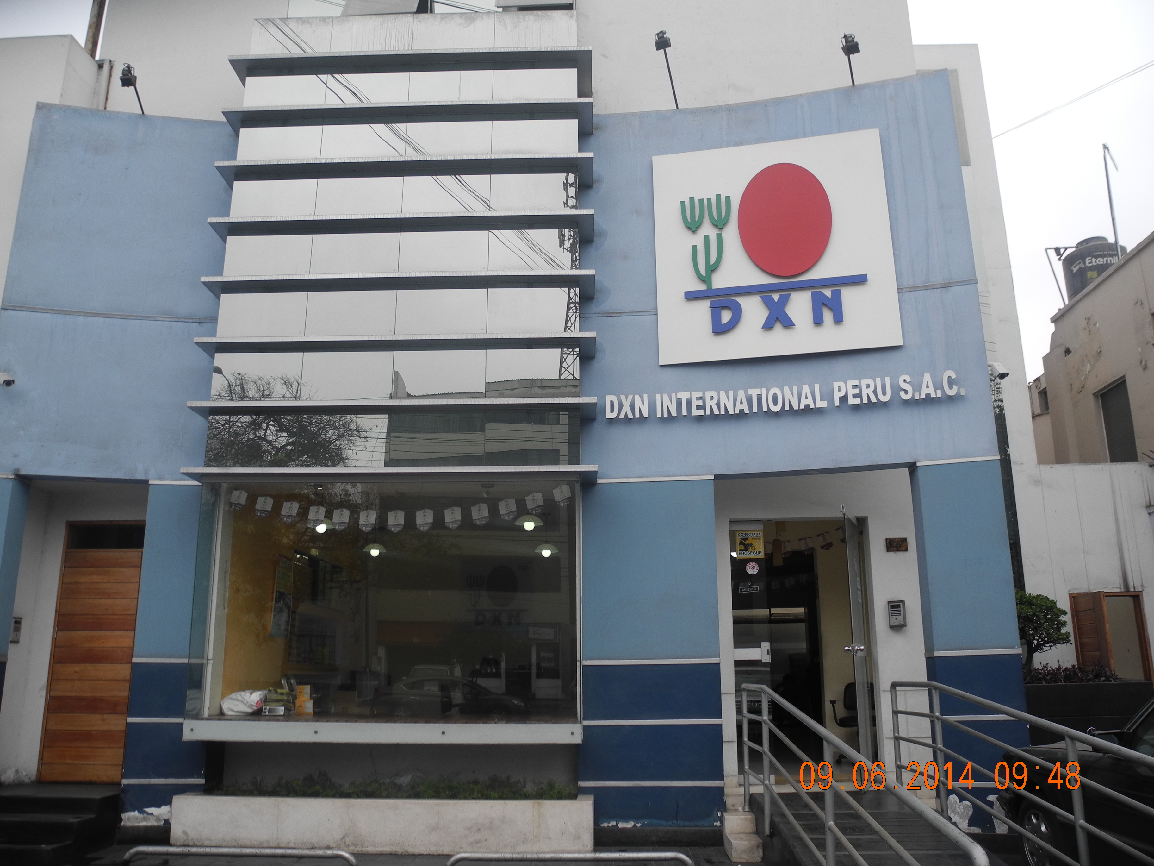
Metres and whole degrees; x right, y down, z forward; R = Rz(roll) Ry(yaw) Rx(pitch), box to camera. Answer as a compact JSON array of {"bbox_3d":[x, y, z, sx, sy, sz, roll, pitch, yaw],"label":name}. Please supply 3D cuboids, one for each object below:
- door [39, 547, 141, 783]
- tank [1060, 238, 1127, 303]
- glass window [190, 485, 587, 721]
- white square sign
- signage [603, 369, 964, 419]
[{"bbox_3d":[-4.492,2.145,8.679,0.830,2.145,0.080,0,-15,1],"label":"door"},{"bbox_3d":[9.549,-2.969,17.129,1.100,1.400,1.100,0,-15,1],"label":"tank"},{"bbox_3d":[-1.606,1.401,7.840,3.240,1.996,0.120,0,-15,1],"label":"glass window"},{"bbox_3d":[1.796,-1.726,8.633,2.138,2.138,0.090,-4,-15,14],"label":"white square sign"},{"bbox_3d":[1.799,-0.336,8.275,3.123,0.235,0.110,-4,-15,13],"label":"signage"}]

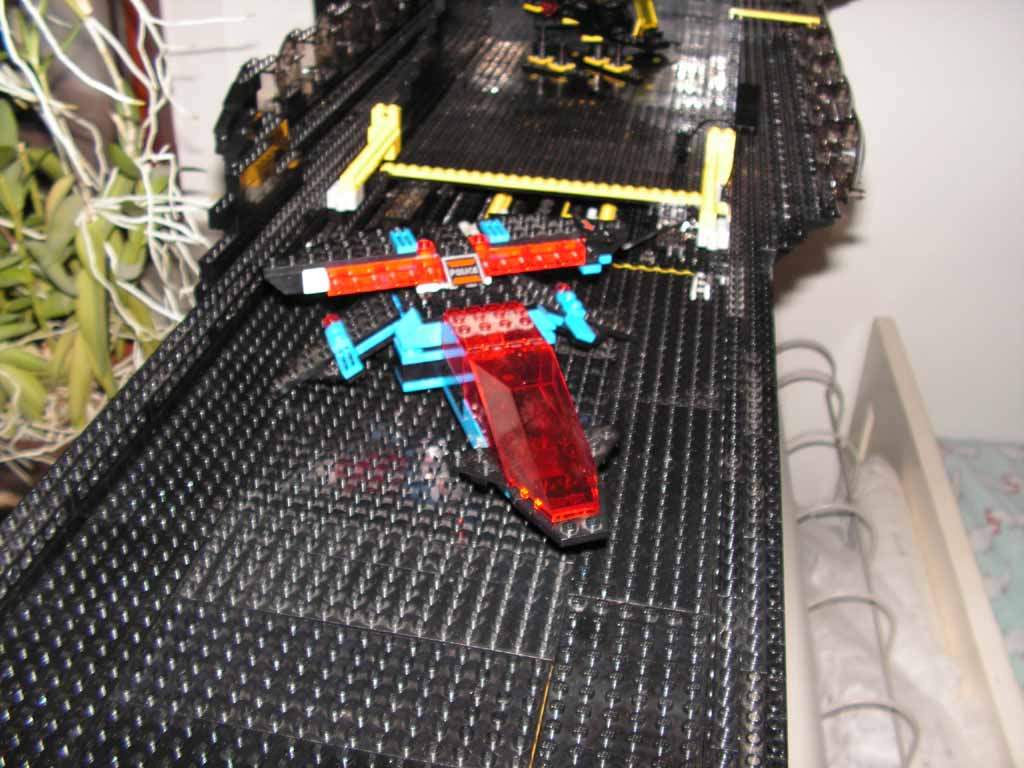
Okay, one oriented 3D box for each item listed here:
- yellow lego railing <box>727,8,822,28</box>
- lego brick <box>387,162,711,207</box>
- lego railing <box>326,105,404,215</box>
[{"bbox_3d":[0.238,-0.332,0.966,0.081,0.007,0.007,12,35,15],"label":"yellow lego railing"},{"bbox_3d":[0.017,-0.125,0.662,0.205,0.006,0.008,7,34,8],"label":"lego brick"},{"bbox_3d":[-0.088,-0.138,0.640,0.017,0.036,0.088,7,34,8],"label":"lego railing"}]

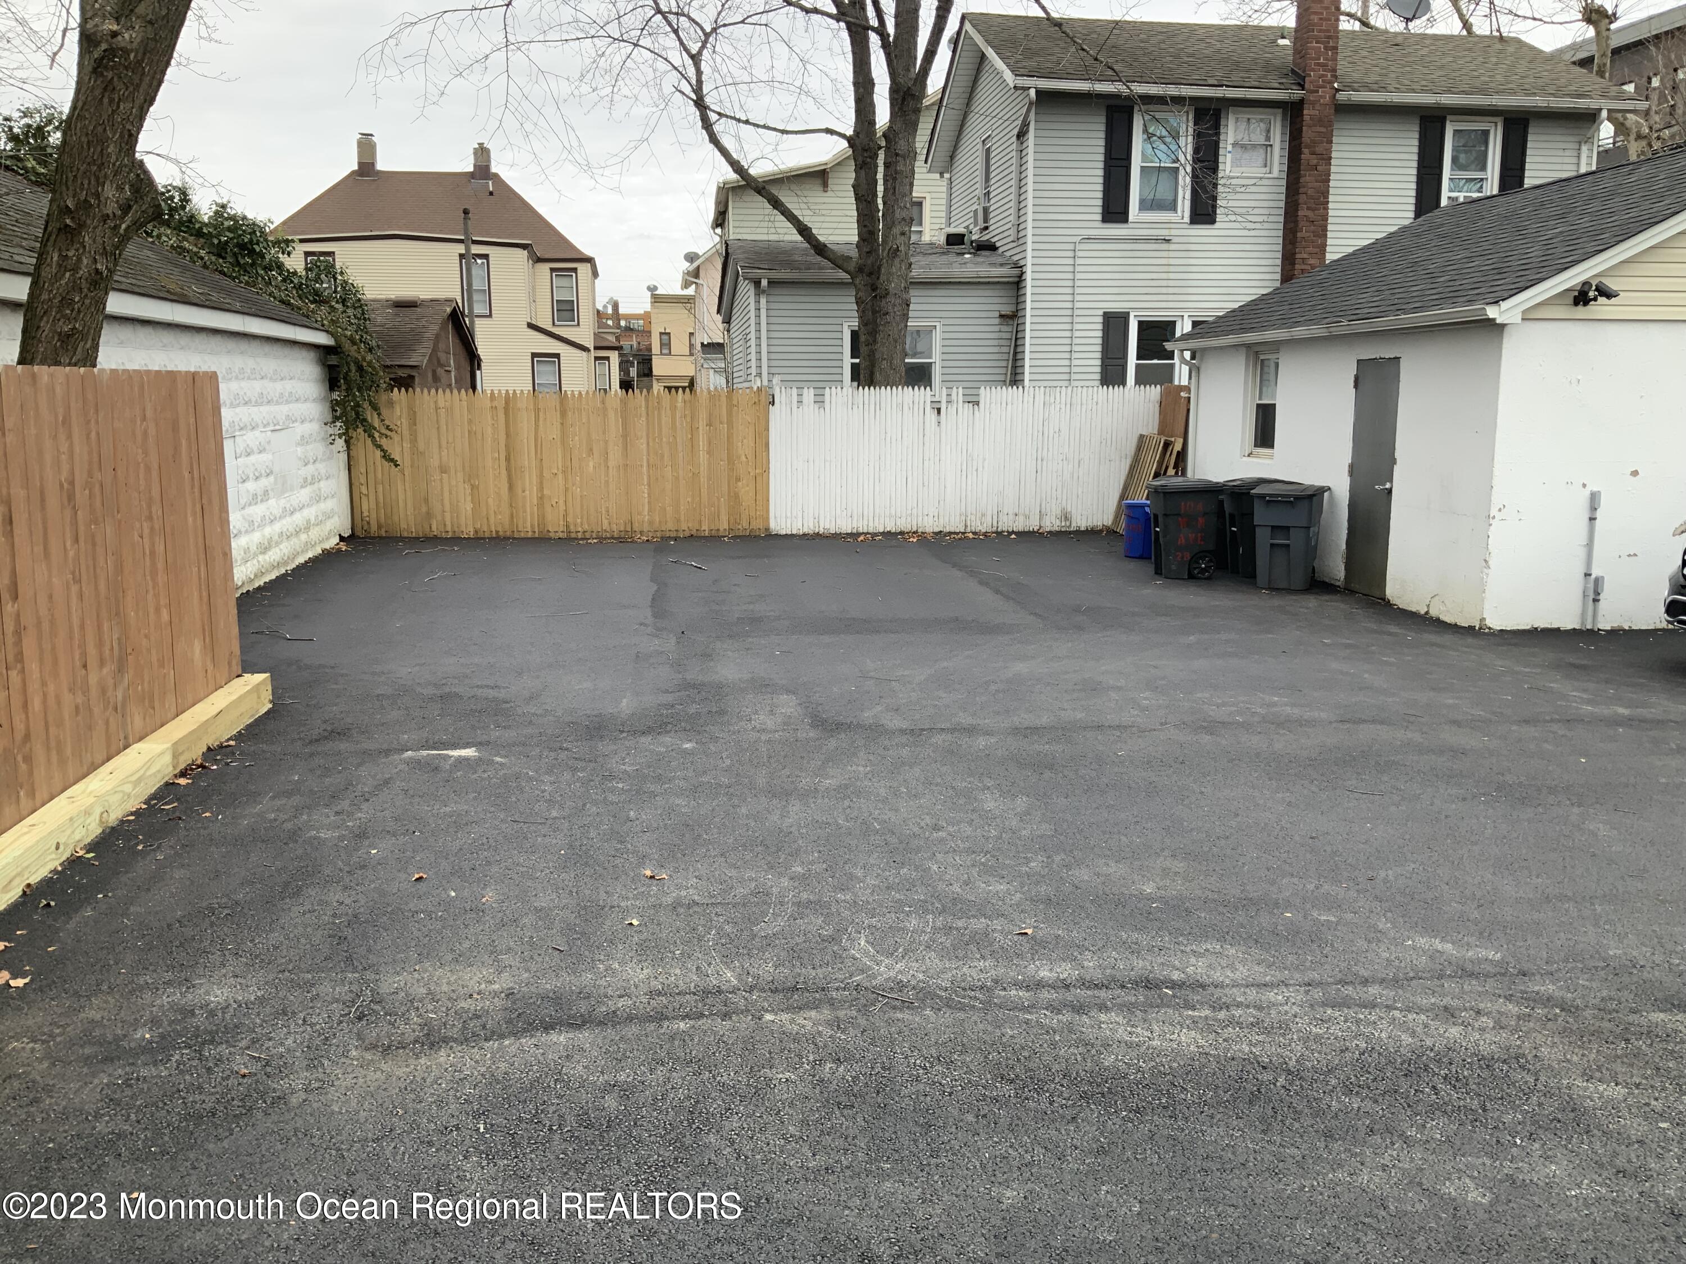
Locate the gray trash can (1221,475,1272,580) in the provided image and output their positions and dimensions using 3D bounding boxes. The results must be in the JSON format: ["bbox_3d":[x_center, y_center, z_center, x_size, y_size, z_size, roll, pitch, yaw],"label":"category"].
[{"bbox_3d":[4.167,-1.055,14.015,0.660,0.950,0.560,-1,9,-6],"label":"gray trash can"}]

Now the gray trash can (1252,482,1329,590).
[{"bbox_3d":[4.147,-0.891,13.069,0.570,0.930,0.700,5,11,29],"label":"gray trash can"}]

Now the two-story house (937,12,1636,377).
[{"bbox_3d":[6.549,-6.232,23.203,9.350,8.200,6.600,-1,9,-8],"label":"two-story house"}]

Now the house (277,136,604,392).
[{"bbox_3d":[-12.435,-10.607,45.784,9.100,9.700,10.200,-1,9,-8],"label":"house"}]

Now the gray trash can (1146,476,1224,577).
[{"bbox_3d":[3.377,-1.036,13.916,0.660,0.950,0.560,-1,9,-6],"label":"gray trash can"}]

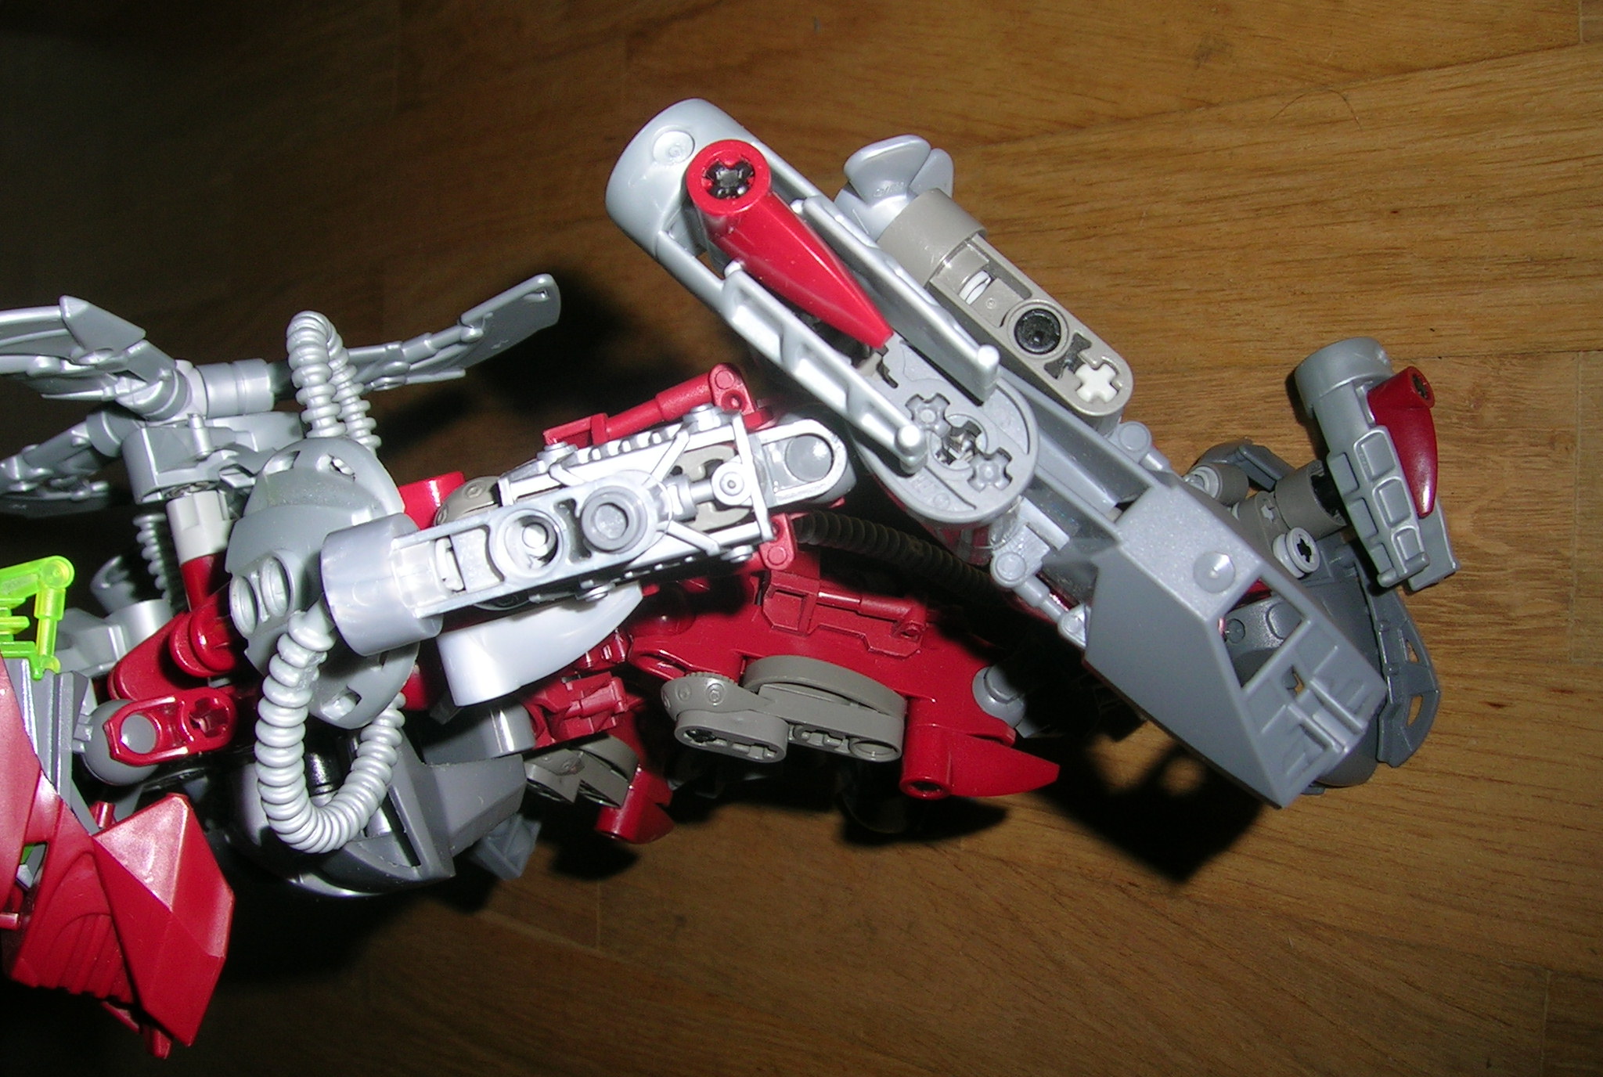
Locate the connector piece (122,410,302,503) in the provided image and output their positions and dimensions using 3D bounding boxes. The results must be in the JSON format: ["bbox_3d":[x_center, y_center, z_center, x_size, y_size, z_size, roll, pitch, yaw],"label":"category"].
[{"bbox_3d":[-0.083,-0.011,0.229,0.010,0.025,0.013,-30,69,58],"label":"connector piece"}]

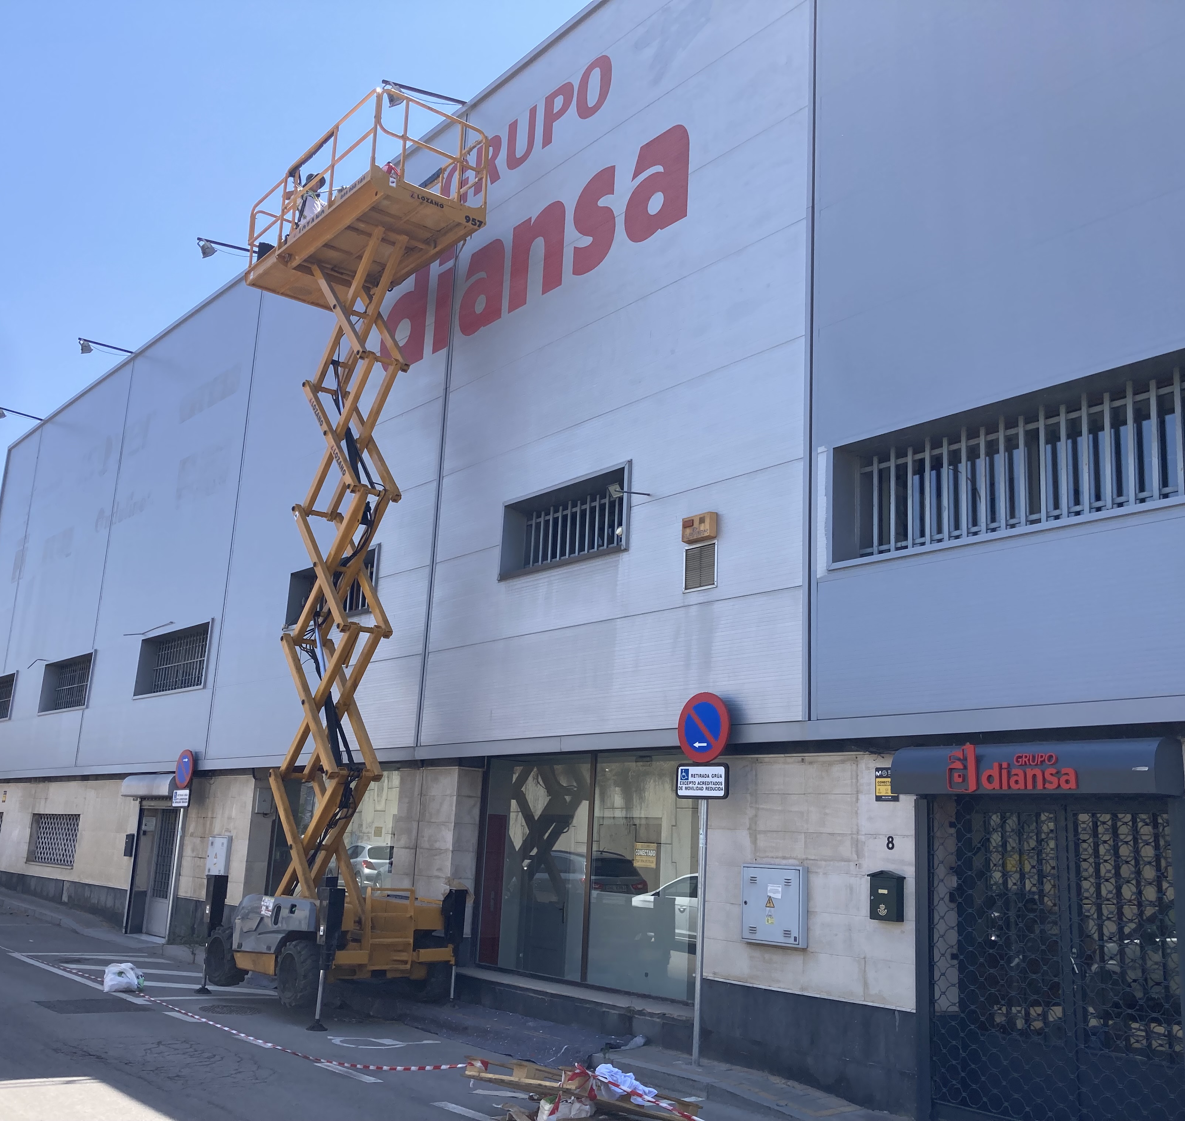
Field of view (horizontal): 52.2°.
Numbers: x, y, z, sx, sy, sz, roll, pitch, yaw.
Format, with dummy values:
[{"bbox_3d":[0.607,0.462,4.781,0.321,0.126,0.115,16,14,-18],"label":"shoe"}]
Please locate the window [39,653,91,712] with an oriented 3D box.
[{"bbox_3d":[-10.962,2.652,25.479,0.300,1.110,3.200,14,-17,-38],"label":"window"}]

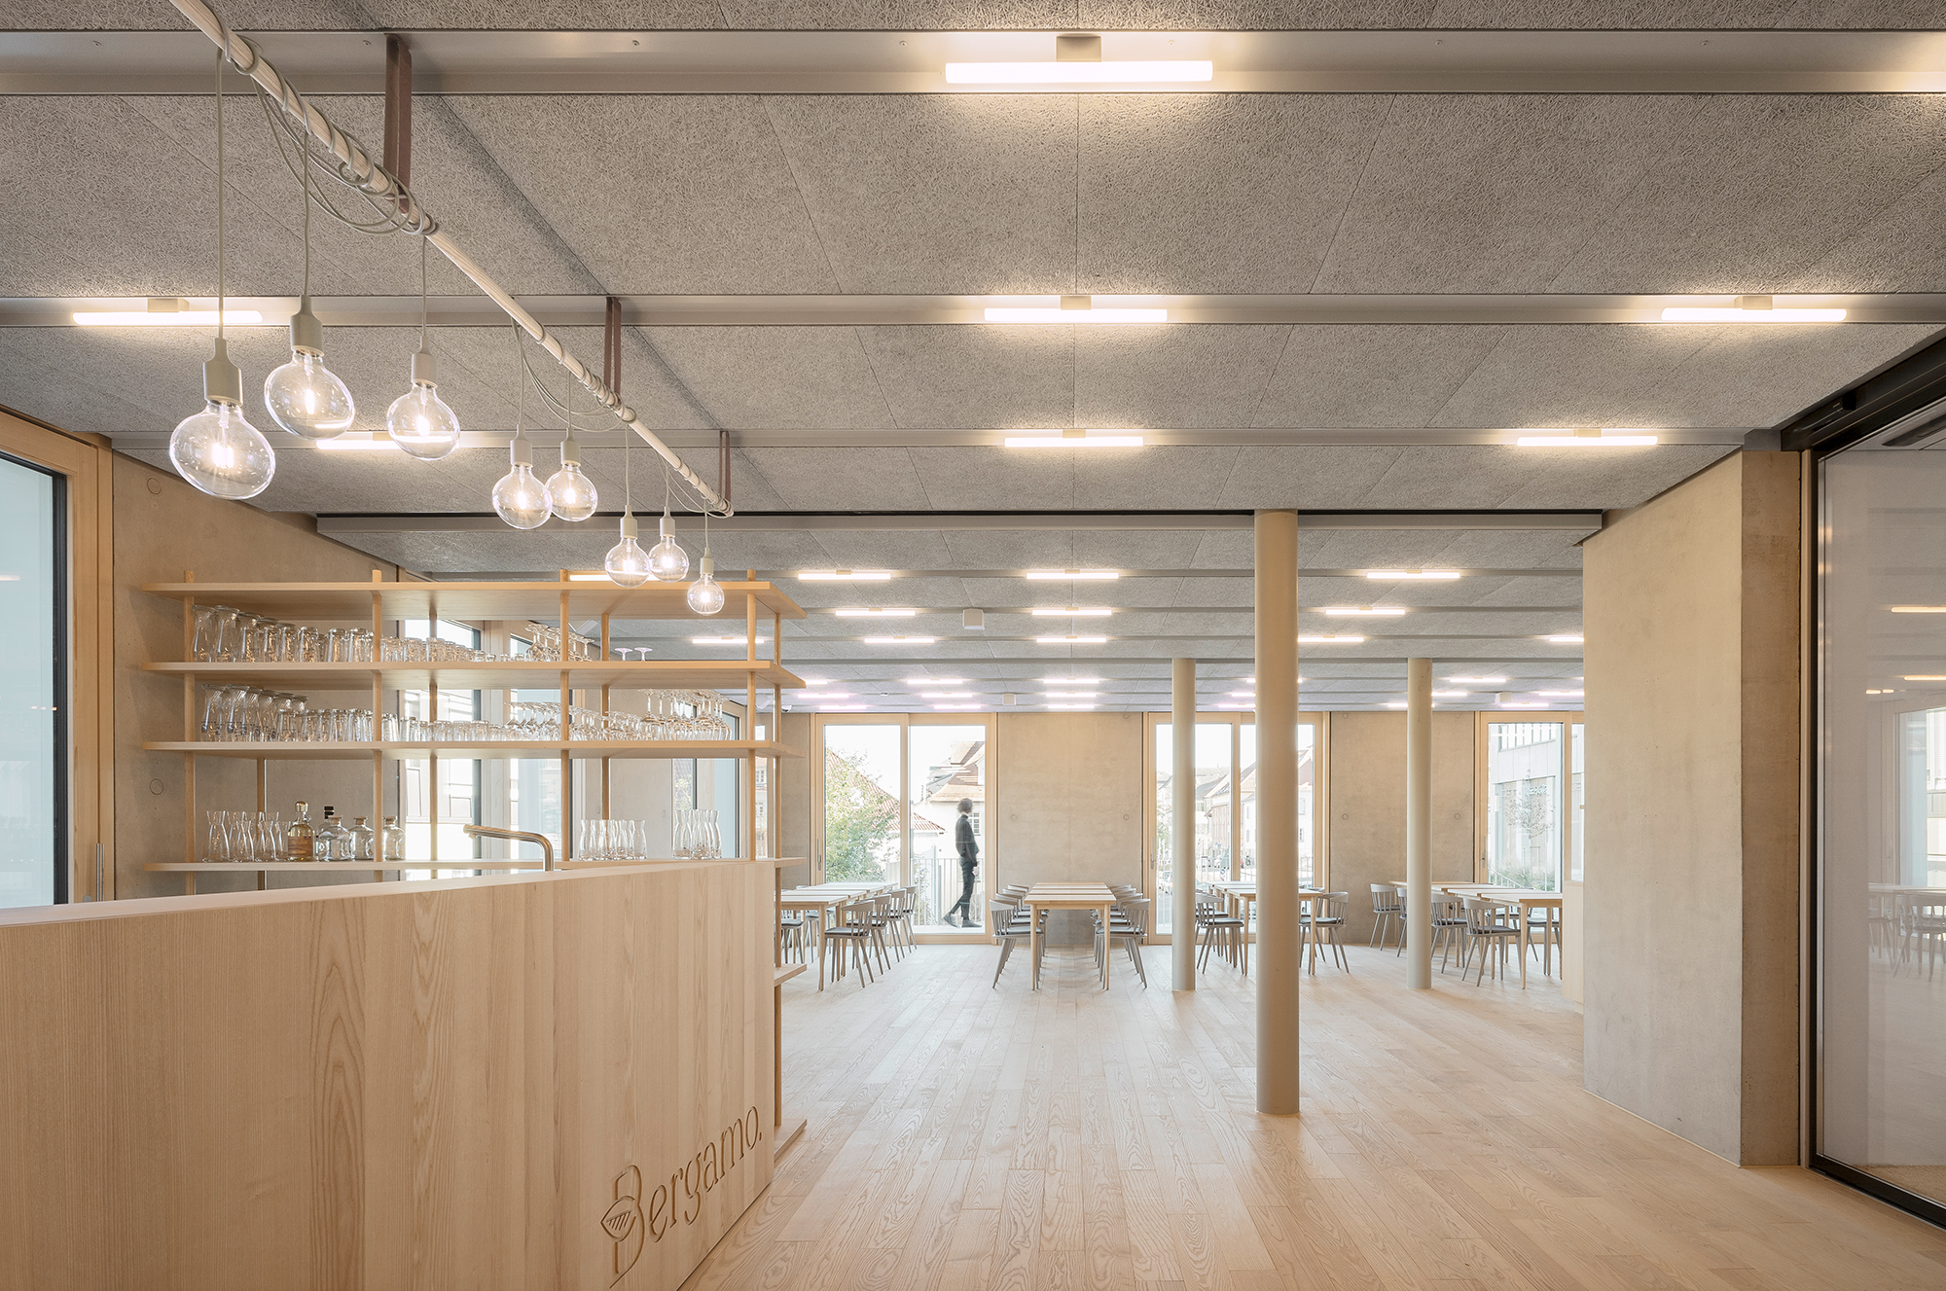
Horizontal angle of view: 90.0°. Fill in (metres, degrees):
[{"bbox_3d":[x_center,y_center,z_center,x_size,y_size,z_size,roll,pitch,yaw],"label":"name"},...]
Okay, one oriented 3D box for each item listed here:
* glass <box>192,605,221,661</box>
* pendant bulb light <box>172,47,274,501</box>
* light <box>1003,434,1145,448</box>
[{"bbox_3d":[-2.838,-0.037,3.600,0.078,0.210,0.078,0,-6,0],"label":"glass"},{"bbox_3d":[-1.103,-0.554,1.430,0.125,0.655,0.125,0,0,0],"label":"pendant bulb light"},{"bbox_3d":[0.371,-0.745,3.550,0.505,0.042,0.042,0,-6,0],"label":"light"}]

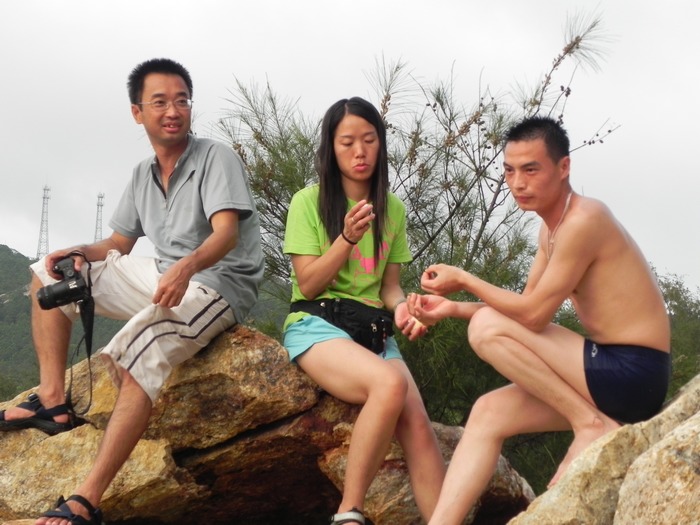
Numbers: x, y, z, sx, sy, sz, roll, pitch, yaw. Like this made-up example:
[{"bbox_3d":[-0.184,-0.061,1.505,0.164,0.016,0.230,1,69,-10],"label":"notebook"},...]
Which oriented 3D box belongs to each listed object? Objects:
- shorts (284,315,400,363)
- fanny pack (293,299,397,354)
[{"bbox_3d":[-0.024,0.199,5.950,0.330,0.190,0.290,2,-4,-27],"label":"shorts"},{"bbox_3d":[-0.018,0.177,5.870,0.290,0.165,0.170,2,-4,-25],"label":"fanny pack"}]

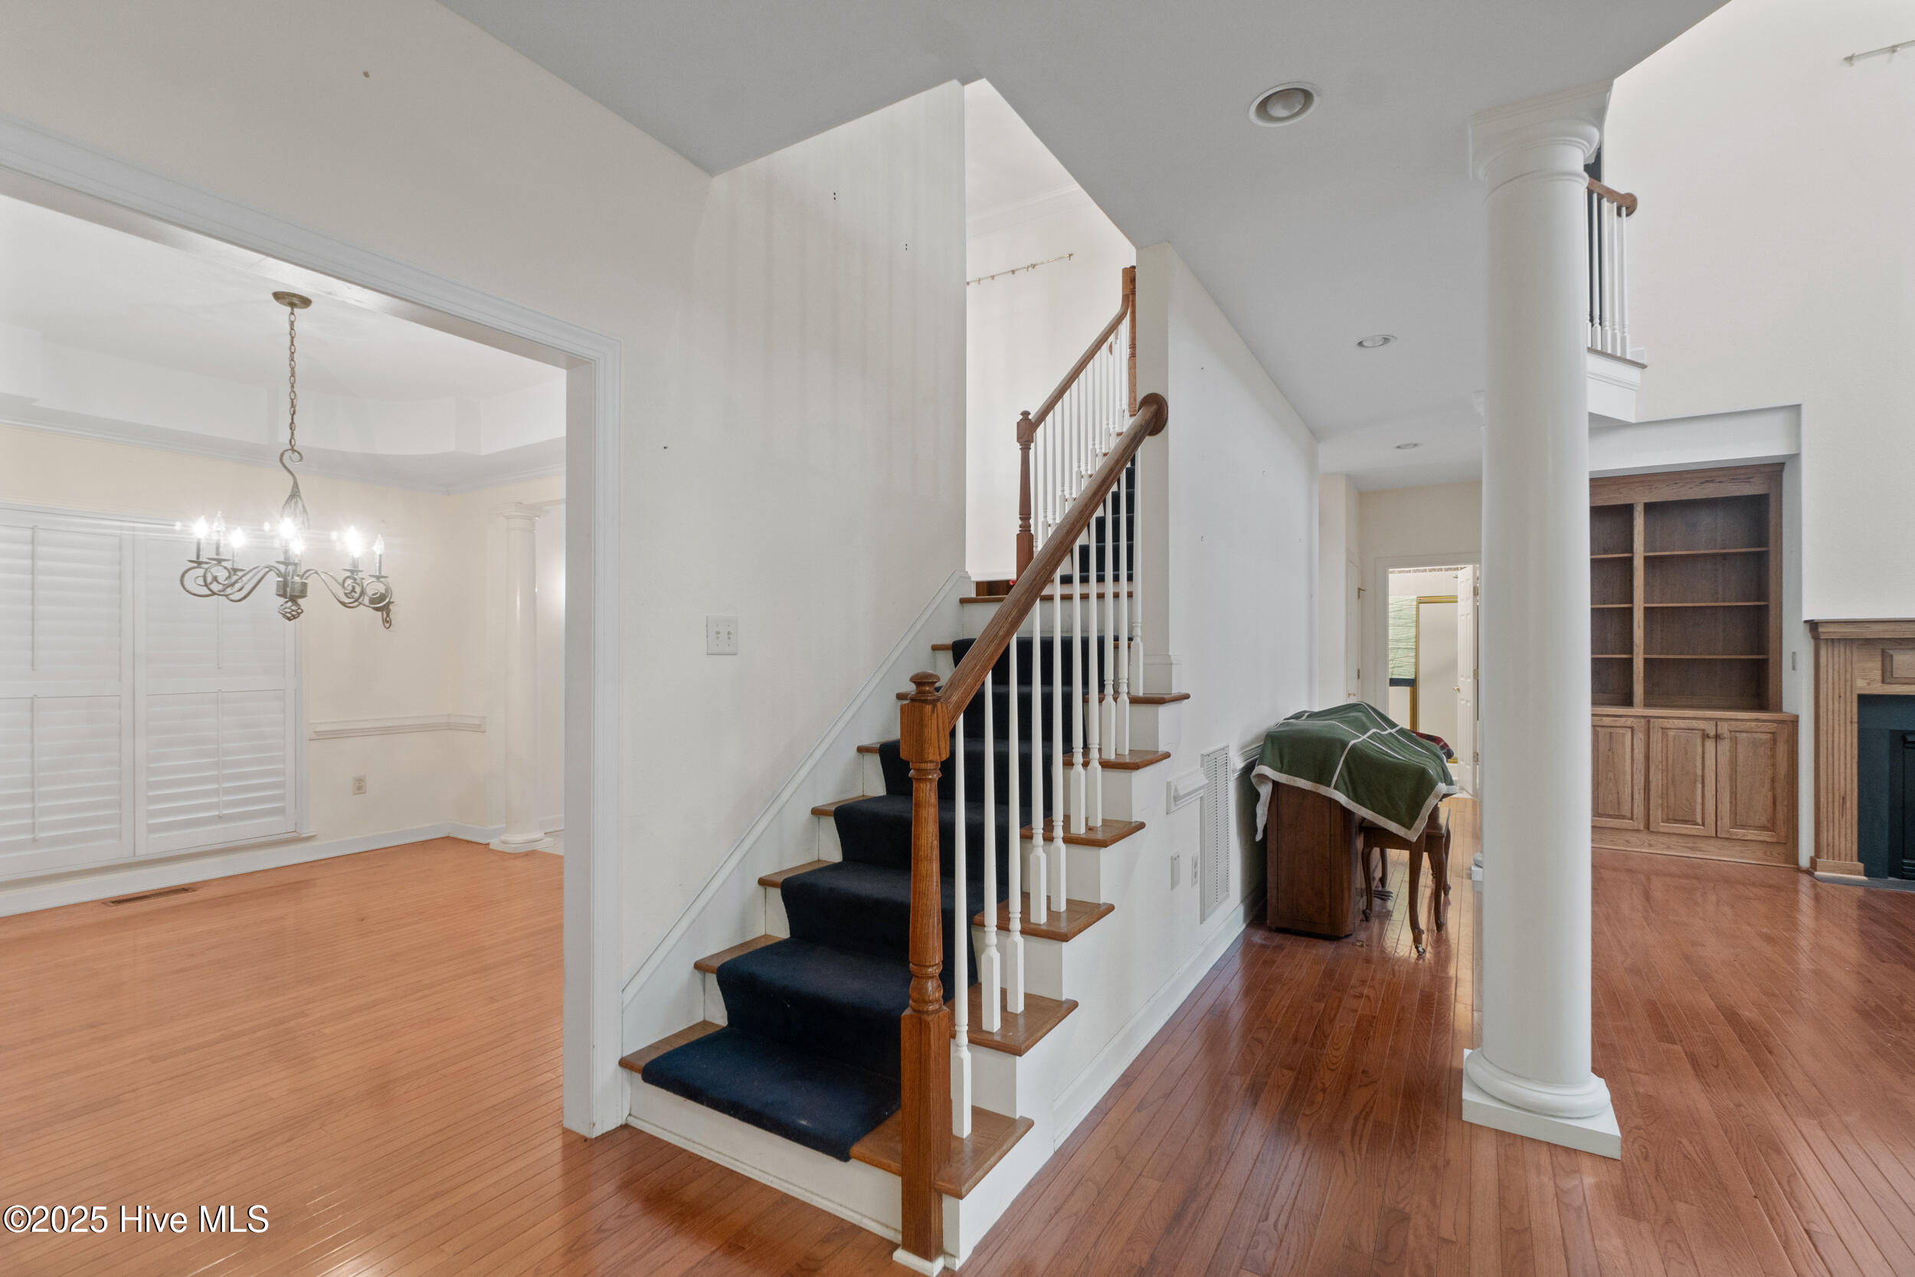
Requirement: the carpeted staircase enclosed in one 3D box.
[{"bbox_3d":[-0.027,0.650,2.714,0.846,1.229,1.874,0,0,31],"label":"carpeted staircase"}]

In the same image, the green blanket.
[{"bbox_3d":[1.925,0.630,3.849,0.780,0.580,1.080,0,0,31],"label":"green blanket"}]

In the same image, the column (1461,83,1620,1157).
[{"bbox_3d":[1.626,-0.063,2.258,0.340,2.770,0.340,0,0,31],"label":"column"}]

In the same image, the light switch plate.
[{"bbox_3d":[-0.724,-0.010,2.455,0.010,0.123,0.125,0,0,32],"label":"light switch plate"}]

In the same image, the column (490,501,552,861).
[{"bbox_3d":[-2.776,0.246,5.088,0.265,2.150,0.265,0,0,31],"label":"column"}]

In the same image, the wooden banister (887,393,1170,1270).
[{"bbox_3d":[0.319,0.198,2.341,0.125,2.240,1.600,0,0,32],"label":"wooden banister"}]

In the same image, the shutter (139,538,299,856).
[{"bbox_3d":[-4.081,0.295,4.420,0.050,1.670,0.660,0,0,33],"label":"shutter"}]

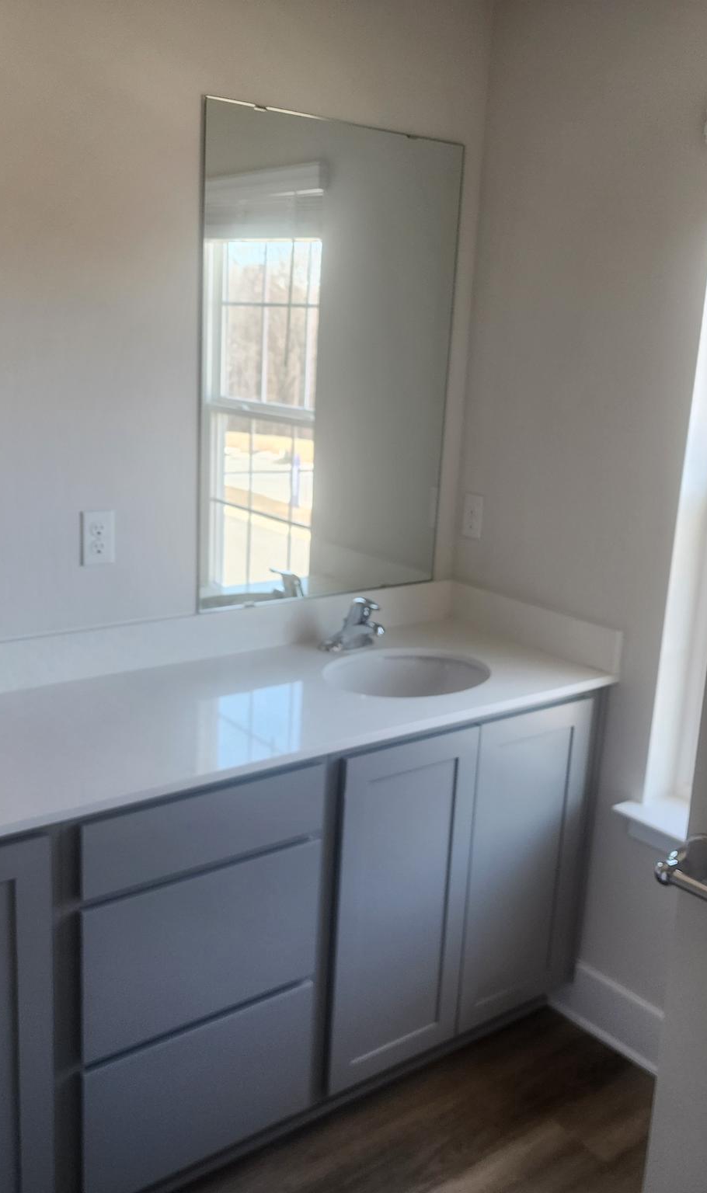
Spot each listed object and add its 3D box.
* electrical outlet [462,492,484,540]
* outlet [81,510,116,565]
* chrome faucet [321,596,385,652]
[{"bbox_3d":[0.309,-0.208,2.727,0.008,0.115,0.071,-8,18,-37],"label":"electrical outlet"},{"bbox_3d":[-0.520,-0.120,2.169,0.071,0.115,0.008,-8,18,-37],"label":"outlet"},{"bbox_3d":[0.025,0.071,2.494,0.158,0.124,0.140,-8,18,-37],"label":"chrome faucet"}]

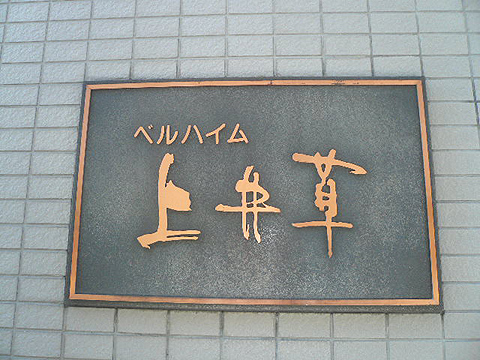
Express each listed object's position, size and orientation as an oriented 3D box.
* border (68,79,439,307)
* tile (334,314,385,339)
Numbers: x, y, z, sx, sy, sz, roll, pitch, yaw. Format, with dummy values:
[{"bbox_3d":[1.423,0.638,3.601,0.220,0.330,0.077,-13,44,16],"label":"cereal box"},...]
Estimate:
[{"bbox_3d":[0.019,0.015,0.752,0.675,0.426,0.015,0,-11,3],"label":"border"},{"bbox_3d":[0.215,0.263,0.704,0.095,0.045,0.010,0,-11,3],"label":"tile"}]

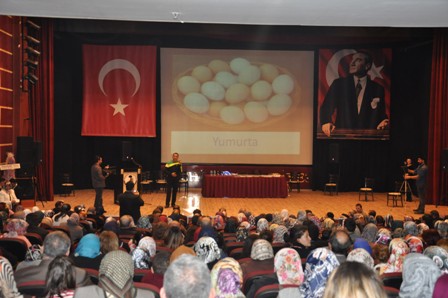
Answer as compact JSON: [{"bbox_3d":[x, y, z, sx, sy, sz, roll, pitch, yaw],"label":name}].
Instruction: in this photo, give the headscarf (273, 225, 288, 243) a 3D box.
[{"bbox_3d":[0.765,1.161,8.101,0.205,0.260,0.240,1,0,-3],"label":"headscarf"}]

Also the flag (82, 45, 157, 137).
[{"bbox_3d":[-4.434,-2.450,25.300,3.136,3.857,0.060,1,0,0],"label":"flag"}]

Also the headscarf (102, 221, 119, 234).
[{"bbox_3d":[-1.585,1.148,8.404,0.220,0.270,0.250,1,2,3],"label":"headscarf"}]

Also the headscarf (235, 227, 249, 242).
[{"bbox_3d":[0.253,1.255,8.701,0.200,0.250,0.230,1,0,-3],"label":"headscarf"}]

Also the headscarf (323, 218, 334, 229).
[{"bbox_3d":[1.738,1.277,9.900,0.220,0.290,0.250,1,2,-3],"label":"headscarf"}]

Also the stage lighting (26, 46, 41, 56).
[{"bbox_3d":[-5.681,-2.908,17.800,0.320,0.320,0.420,3,-18,46],"label":"stage lighting"}]

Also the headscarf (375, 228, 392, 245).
[{"bbox_3d":[1.928,1.089,7.204,0.210,0.260,0.250,1,2,-6],"label":"headscarf"}]

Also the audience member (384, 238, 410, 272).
[{"bbox_3d":[1.534,1.402,5.518,0.480,1.200,0.650,1,2,-3],"label":"audience member"}]

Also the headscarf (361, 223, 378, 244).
[{"bbox_3d":[1.875,1.085,7.701,0.210,0.260,0.240,1,0,-9],"label":"headscarf"}]

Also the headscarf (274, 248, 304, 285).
[{"bbox_3d":[0.481,0.870,4.405,0.215,0.280,0.250,1,2,-1],"label":"headscarf"}]

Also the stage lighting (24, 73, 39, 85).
[{"bbox_3d":[-5.735,-2.102,17.800,0.320,0.320,0.420,3,-28,47],"label":"stage lighting"}]

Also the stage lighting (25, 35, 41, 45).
[{"bbox_3d":[-6.417,-3.659,20.000,0.550,0.300,0.300,30,-16,-31],"label":"stage lighting"}]

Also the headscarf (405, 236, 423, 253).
[{"bbox_3d":[2.003,1.048,6.301,0.200,0.250,0.240,1,0,-11],"label":"headscarf"}]

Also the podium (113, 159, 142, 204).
[{"bbox_3d":[-3.056,1.098,19.000,0.750,1.400,0.580,0,2,-25],"label":"podium"}]

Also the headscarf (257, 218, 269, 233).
[{"bbox_3d":[0.656,1.313,10.201,0.200,0.250,0.240,1,0,-3],"label":"headscarf"}]

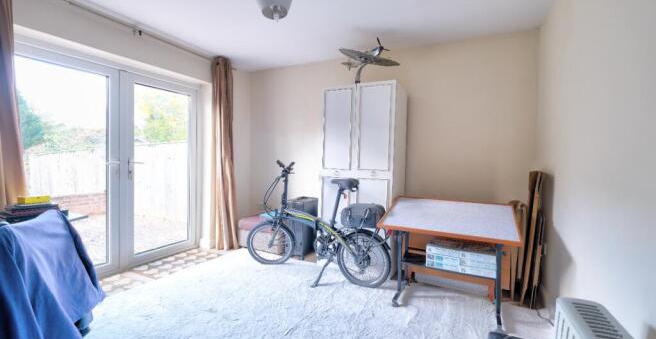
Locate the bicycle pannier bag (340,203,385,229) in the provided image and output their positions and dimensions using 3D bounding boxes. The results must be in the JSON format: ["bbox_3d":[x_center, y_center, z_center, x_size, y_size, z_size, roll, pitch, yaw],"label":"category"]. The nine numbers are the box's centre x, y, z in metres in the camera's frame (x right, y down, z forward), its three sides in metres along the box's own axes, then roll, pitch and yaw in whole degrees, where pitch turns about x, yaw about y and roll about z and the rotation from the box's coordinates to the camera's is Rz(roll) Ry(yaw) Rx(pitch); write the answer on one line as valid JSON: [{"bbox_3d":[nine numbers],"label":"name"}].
[{"bbox_3d":[0.307,0.407,2.447,0.330,0.205,0.190,2,2,27],"label":"bicycle pannier bag"}]

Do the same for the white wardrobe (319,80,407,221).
[{"bbox_3d":[0.381,0.102,2.982,0.785,1.900,0.490,2,2,27],"label":"white wardrobe"}]

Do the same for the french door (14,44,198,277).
[{"bbox_3d":[-2.026,0.025,2.641,0.090,1.970,1.740,2,2,27],"label":"french door"}]

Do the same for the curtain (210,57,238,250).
[{"bbox_3d":[-1.266,-0.172,3.344,0.180,2.340,0.330,2,2,27],"label":"curtain"}]

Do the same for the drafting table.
[{"bbox_3d":[0.941,0.689,2.204,0.930,0.810,0.660,2,2,27],"label":"drafting table"}]

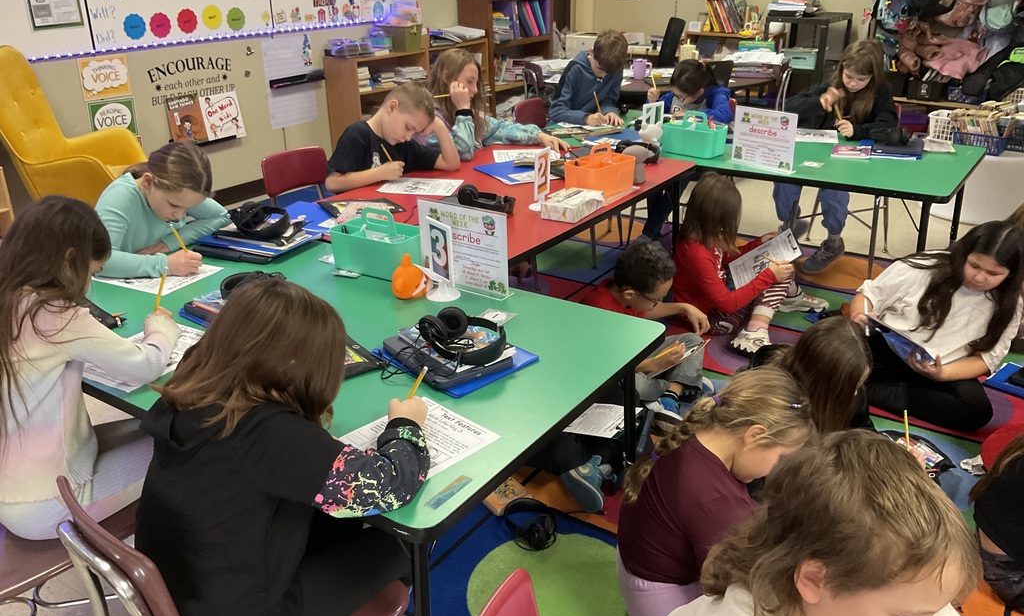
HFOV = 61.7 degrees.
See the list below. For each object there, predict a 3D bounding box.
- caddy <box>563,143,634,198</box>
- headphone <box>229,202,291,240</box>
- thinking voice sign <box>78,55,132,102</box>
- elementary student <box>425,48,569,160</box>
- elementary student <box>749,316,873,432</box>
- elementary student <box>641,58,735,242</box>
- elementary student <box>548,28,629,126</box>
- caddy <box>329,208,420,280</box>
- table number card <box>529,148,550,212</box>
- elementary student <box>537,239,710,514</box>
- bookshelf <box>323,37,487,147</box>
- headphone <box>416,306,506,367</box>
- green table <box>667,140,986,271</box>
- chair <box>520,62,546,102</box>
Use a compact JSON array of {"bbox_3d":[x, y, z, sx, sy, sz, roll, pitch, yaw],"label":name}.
[{"bbox_3d":[0.314,-0.498,3.044,0.165,0.172,0.245,16,28,35],"label":"caddy"},{"bbox_3d":[-0.743,-0.274,2.577,0.190,0.080,0.165,9,25,22],"label":"headphone"},{"bbox_3d":[-2.163,-1.227,4.562,0.010,0.215,0.280,14,27,31],"label":"thinking voice sign"},{"bbox_3d":[-0.161,-0.603,3.870,0.770,1.070,0.540,14,27,31],"label":"elementary student"},{"bbox_3d":[0.874,0.256,2.321,0.580,0.560,0.500,7,24,18],"label":"elementary student"},{"bbox_3d":[0.924,-0.792,4.407,0.480,0.970,0.700,14,27,31],"label":"elementary student"},{"bbox_3d":[0.344,-0.862,4.439,0.500,1.090,0.620,-11,25,-22],"label":"elementary student"},{"bbox_3d":[-0.357,-0.183,2.349,0.245,0.168,0.148,14,27,31],"label":"caddy"},{"bbox_3d":[0.103,-0.437,2.905,0.090,0.190,0.118,11,26,25],"label":"table number card"},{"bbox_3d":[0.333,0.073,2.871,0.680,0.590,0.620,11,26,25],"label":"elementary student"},{"bbox_3d":[-0.703,-1.520,6.355,0.320,0.780,1.580,13,26,29],"label":"bookshelf"},{"bbox_3d":[-0.104,0.042,1.777,0.185,0.072,0.165,14,27,32],"label":"headphone"},{"bbox_3d":[1.029,-0.420,3.938,1.830,0.666,0.915,15,27,32],"label":"green table"},{"bbox_3d":[0.320,-1.258,5.771,0.500,0.780,0.440,-8,24,-17],"label":"chair"}]

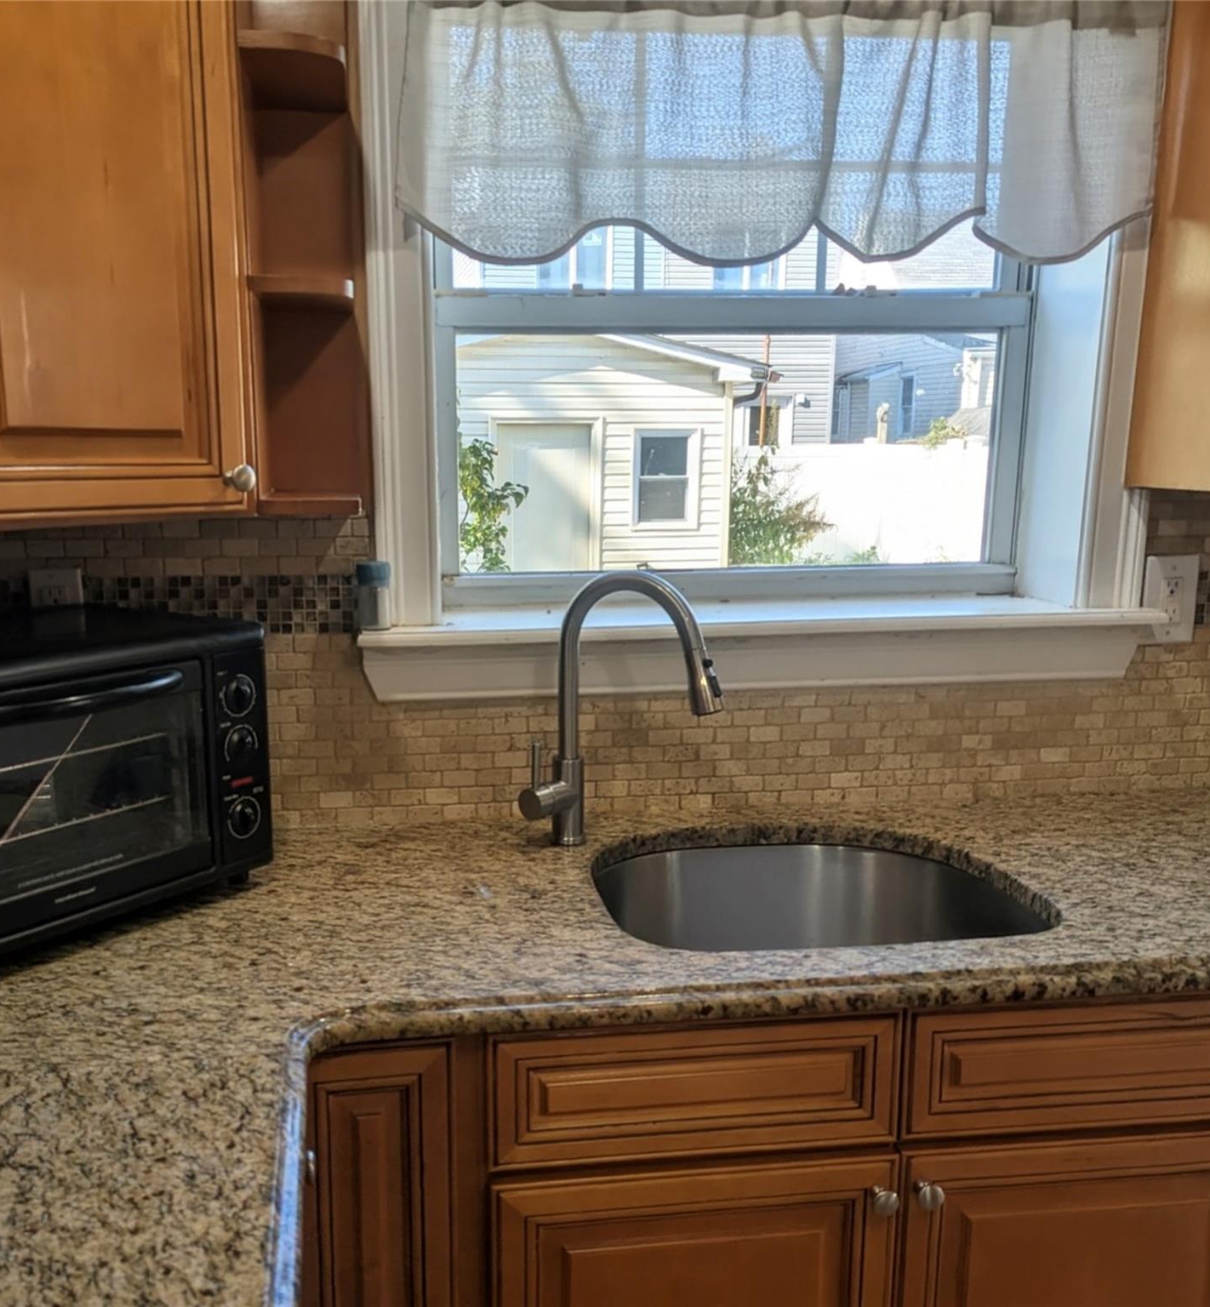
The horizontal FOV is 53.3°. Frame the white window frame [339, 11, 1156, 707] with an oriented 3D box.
[{"bbox_3d":[0.228,-0.490,1.731,1.172,1.087,0.202,-2,10,-5],"label":"white window frame"}]

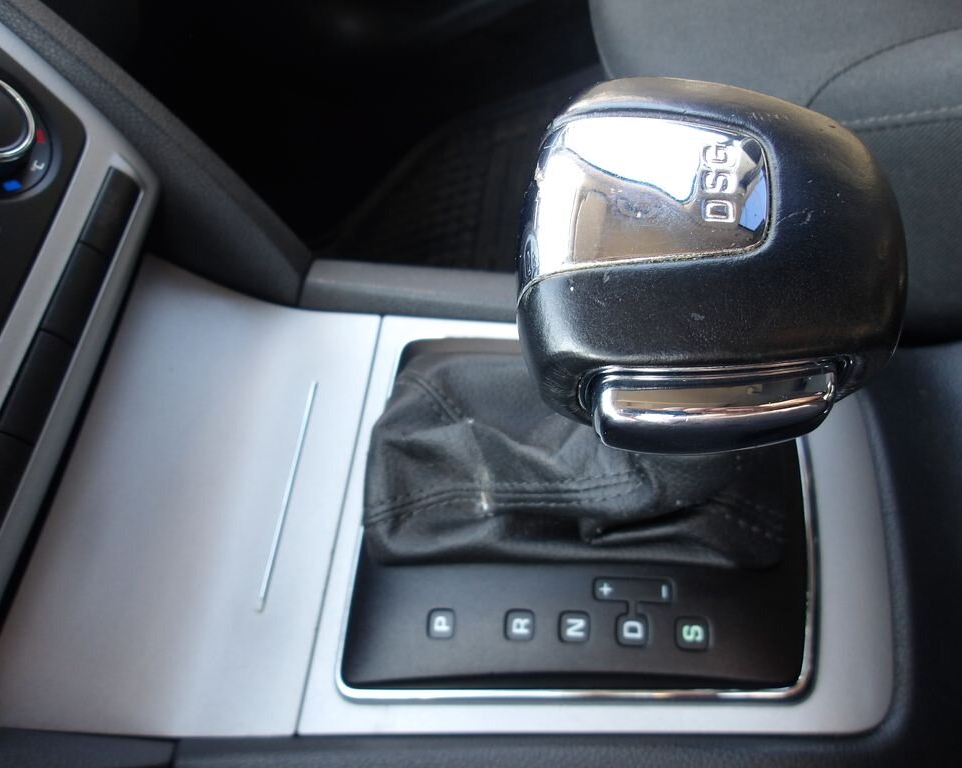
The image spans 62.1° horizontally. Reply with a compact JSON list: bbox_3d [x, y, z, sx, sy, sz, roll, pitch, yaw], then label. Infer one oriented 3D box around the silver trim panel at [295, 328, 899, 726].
[{"bbox_3d":[0.035,0.040,0.255,0.167,0.020,0.146,-1,60,16],"label":"silver trim panel"}]

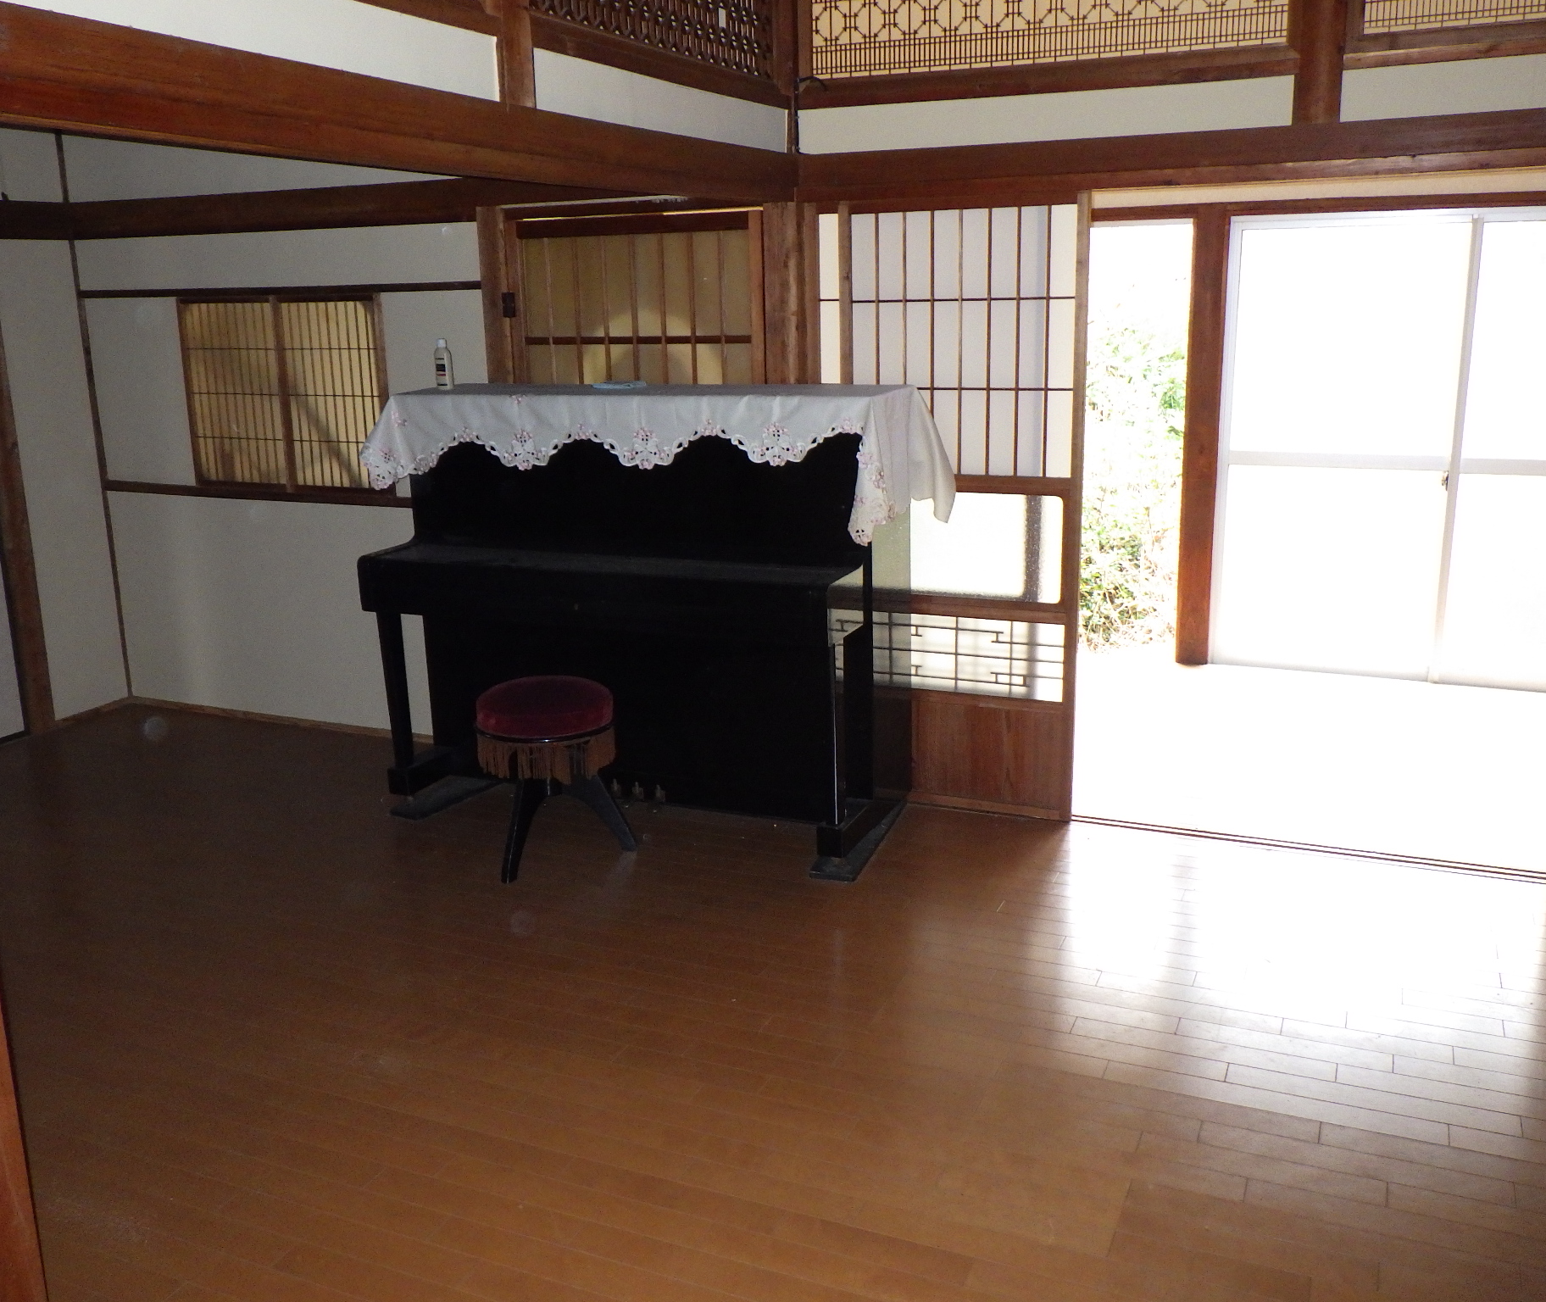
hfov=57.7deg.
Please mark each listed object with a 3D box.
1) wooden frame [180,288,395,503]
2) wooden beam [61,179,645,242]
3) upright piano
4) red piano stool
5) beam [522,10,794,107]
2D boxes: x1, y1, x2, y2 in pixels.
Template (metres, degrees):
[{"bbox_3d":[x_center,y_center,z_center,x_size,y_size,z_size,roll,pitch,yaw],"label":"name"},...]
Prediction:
[{"bbox_3d":[-1.694,-0.890,4.886,0.910,0.690,0.050,5,16,23],"label":"wooden frame"},{"bbox_3d":[-1.330,-1.445,4.555,2.640,0.132,0.065,5,16,23],"label":"wooden beam"},{"bbox_3d":[-0.376,-0.118,4.081,1.470,1.246,0.670,5,16,22],"label":"upright piano"},{"bbox_3d":[-0.619,0.347,3.875,0.400,0.460,0.400,-1,14,0],"label":"red piano stool"},{"bbox_3d":[-0.240,-1.367,3.305,0.070,0.065,1.270,5,16,23],"label":"beam"}]

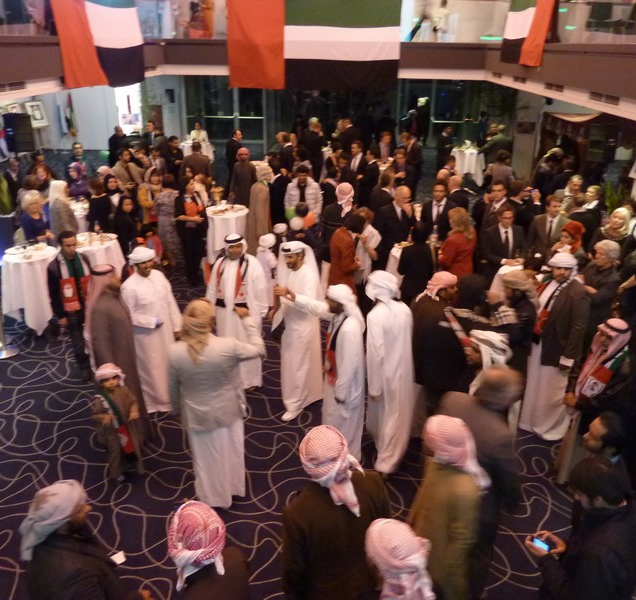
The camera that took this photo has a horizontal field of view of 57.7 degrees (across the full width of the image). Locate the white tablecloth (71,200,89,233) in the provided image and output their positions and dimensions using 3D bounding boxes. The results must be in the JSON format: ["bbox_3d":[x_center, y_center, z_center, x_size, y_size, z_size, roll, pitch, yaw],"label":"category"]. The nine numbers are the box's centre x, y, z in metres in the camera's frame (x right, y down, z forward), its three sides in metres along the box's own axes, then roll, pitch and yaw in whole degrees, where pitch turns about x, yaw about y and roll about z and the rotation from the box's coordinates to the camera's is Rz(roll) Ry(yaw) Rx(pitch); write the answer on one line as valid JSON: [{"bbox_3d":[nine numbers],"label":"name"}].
[{"bbox_3d":[-3.657,-1.006,9.032,0.750,0.900,0.750,1,24,0],"label":"white tablecloth"}]

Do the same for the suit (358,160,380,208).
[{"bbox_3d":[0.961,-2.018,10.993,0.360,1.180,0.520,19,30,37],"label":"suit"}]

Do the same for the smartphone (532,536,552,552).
[{"bbox_3d":[0.981,1.069,2.520,0.115,0.012,0.060,30,27,0],"label":"smartphone"}]

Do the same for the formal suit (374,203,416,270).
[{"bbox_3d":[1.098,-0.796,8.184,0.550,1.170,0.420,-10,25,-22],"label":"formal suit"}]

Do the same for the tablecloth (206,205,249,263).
[{"bbox_3d":[-1.471,-0.967,9.391,0.690,1.000,0.690,0,23,0],"label":"tablecloth"}]

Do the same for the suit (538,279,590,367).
[{"bbox_3d":[2.167,0.199,5.120,0.340,0.760,0.520,-14,28,-29],"label":"suit"}]

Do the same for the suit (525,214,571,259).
[{"bbox_3d":[3.018,-0.739,7.533,0.550,0.780,0.350,3,24,7],"label":"suit"}]

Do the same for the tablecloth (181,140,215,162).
[{"bbox_3d":[-3.069,-3.550,14.759,0.800,0.900,0.800,1,24,0],"label":"tablecloth"}]

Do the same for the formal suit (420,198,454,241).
[{"bbox_3d":[1.750,-1.101,8.392,0.540,0.770,0.340,7,24,16],"label":"formal suit"}]

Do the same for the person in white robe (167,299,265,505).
[{"bbox_3d":[-0.781,0.819,4.363,0.700,1.780,0.480,2,24,4],"label":"person in white robe"}]

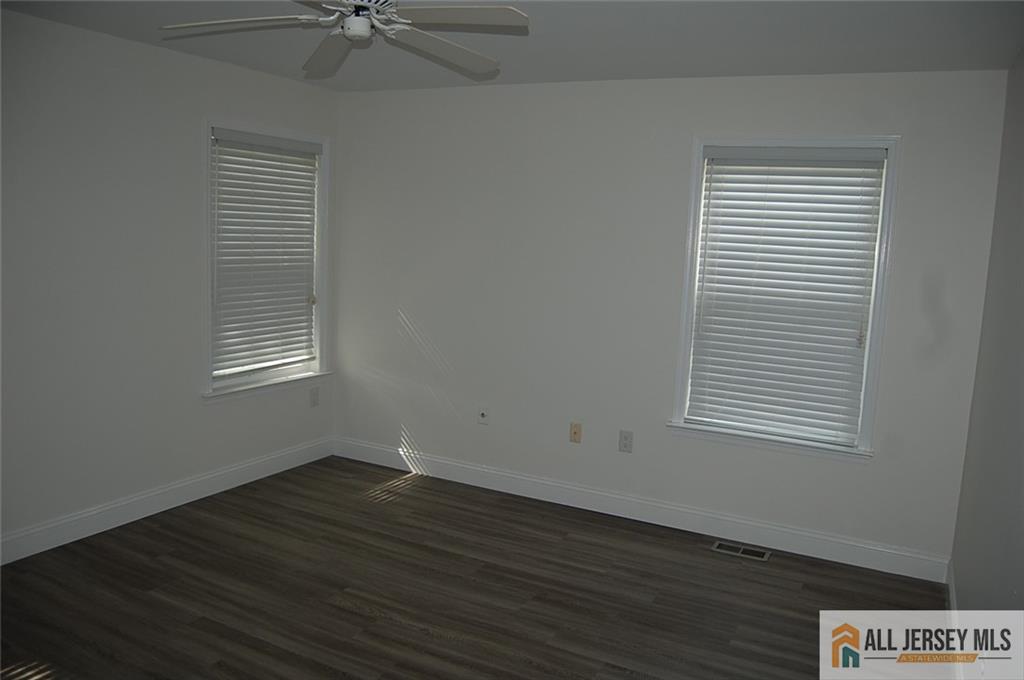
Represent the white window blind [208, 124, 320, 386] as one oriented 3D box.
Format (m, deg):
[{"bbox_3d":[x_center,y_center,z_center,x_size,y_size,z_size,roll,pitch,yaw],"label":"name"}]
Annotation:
[{"bbox_3d":[-1.480,-0.525,4.667,0.060,1.388,0.898,6,9,26],"label":"white window blind"}]

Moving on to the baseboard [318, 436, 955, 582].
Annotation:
[{"bbox_3d":[0.426,0.919,4.498,3.734,0.138,0.020,6,9,26],"label":"baseboard"}]

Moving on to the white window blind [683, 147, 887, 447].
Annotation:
[{"bbox_3d":[1.366,-0.234,3.928,0.873,1.469,0.060,6,9,26],"label":"white window blind"}]

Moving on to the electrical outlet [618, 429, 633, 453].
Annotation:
[{"bbox_3d":[0.646,0.579,4.351,0.074,0.119,0.010,6,9,26],"label":"electrical outlet"}]

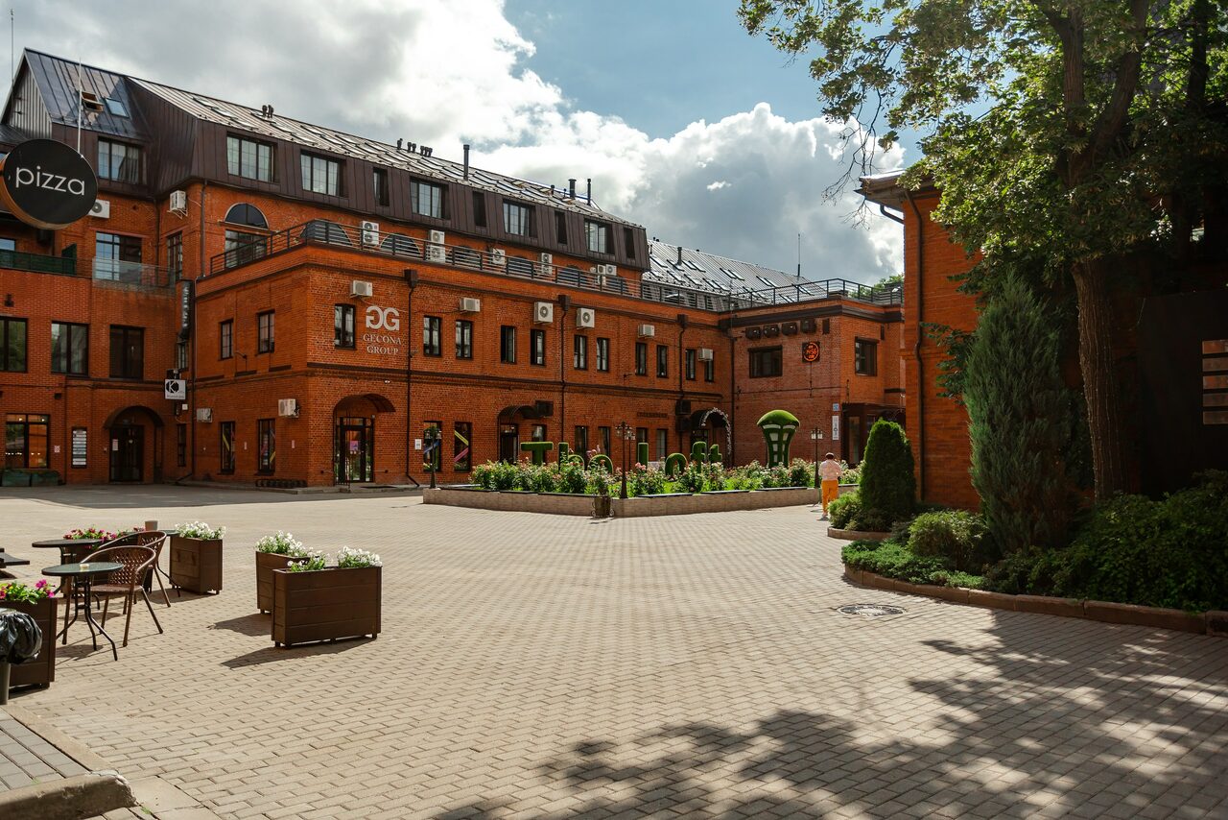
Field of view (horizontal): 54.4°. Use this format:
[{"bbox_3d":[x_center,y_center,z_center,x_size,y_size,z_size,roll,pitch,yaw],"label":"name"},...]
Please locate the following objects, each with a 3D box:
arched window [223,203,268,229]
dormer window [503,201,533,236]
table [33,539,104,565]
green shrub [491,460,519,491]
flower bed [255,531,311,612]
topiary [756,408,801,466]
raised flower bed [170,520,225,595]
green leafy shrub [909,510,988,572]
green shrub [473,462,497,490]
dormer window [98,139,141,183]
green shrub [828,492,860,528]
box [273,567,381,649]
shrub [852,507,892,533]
[{"bbox_3d":[-16.286,-8.578,52.853,0.200,1.120,2.250,-2,-3,39],"label":"arched window"},{"bbox_3d":[-5.156,-10.339,64.500,0.400,1.680,2.200,-2,-3,39],"label":"dormer window"},{"bbox_3d":[-5.769,1.742,12.590,0.630,0.700,0.630,0,-2,0],"label":"table"},{"bbox_3d":[-3.146,1.927,34.500,0.850,0.900,0.850,0,-2,0],"label":"green shrub"},{"bbox_3d":[-3.210,1.679,11.912,0.380,0.770,0.970,2,-3,-38],"label":"flower bed"},{"bbox_3d":[5.510,1.076,39.988,1.430,2.200,1.400,0,-2,0],"label":"topiary"},{"bbox_3d":[-4.797,1.683,13.715,0.280,0.760,1.020,2,-3,-38],"label":"raised flower bed"},{"bbox_3d":[4.058,1.585,14.451,0.930,0.760,0.880,-1,-2,16],"label":"green leafy shrub"},{"bbox_3d":[-3.836,1.982,35.500,0.750,0.900,0.750,0,-2,0],"label":"green shrub"},{"bbox_3d":[-21.745,-10.938,52.500,0.250,1.650,1.850,-2,-3,41],"label":"dormer window"},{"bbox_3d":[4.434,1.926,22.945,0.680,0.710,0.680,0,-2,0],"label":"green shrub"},{"bbox_3d":[-2.347,1.602,9.807,0.840,0.600,0.270,2,-3,-40],"label":"box"},{"bbox_3d":[5.002,2.162,23.100,0.780,0.520,0.720,0,-2,0],"label":"shrub"}]

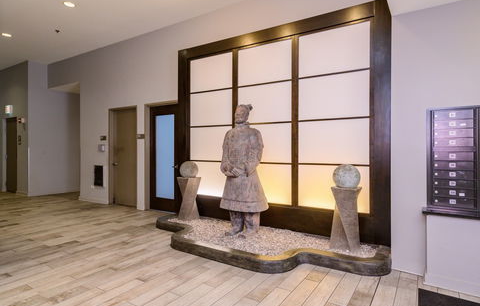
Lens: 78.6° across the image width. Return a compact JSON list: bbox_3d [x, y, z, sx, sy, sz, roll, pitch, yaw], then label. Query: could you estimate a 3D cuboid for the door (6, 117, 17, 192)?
[{"bbox_3d":[-6.688,0.104,8.641,0.950,2.120,0.080,0,0,33],"label":"door"}]

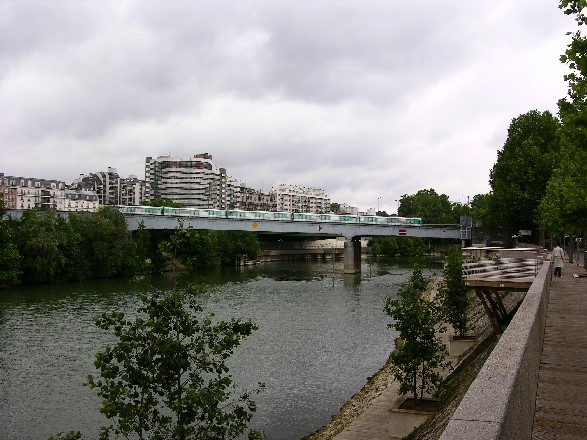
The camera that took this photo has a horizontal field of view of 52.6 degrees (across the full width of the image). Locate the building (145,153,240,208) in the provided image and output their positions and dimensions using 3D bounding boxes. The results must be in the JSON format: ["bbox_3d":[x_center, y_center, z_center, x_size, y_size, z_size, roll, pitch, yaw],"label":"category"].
[{"bbox_3d":[-55.827,-13.931,324.783,47.000,45.000,20.000,0,-2,-8],"label":"building"}]

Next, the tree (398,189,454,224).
[{"bbox_3d":[48.230,-0.566,215.183,19.500,21.800,18.000,0,-2,0],"label":"tree"}]

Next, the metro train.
[{"bbox_3d":[-7.859,-0.216,143.500,77.000,3.500,2.500,2,-2,0],"label":"metro train"}]

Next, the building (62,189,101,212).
[{"bbox_3d":[-92.638,-2.709,259.300,16.000,21.500,12.500,2,-3,-35],"label":"building"}]

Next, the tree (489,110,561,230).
[{"bbox_3d":[29.924,-4.739,75.240,10.500,18.700,10.500,0,-2,0],"label":"tree"}]

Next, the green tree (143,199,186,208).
[{"bbox_3d":[-43.500,1.251,200.102,14.500,17.000,13.500,0,-2,0],"label":"green tree"}]

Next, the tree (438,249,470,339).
[{"bbox_3d":[5.139,2.306,18.825,1.080,2.950,1.050,0,-2,0],"label":"tree"}]

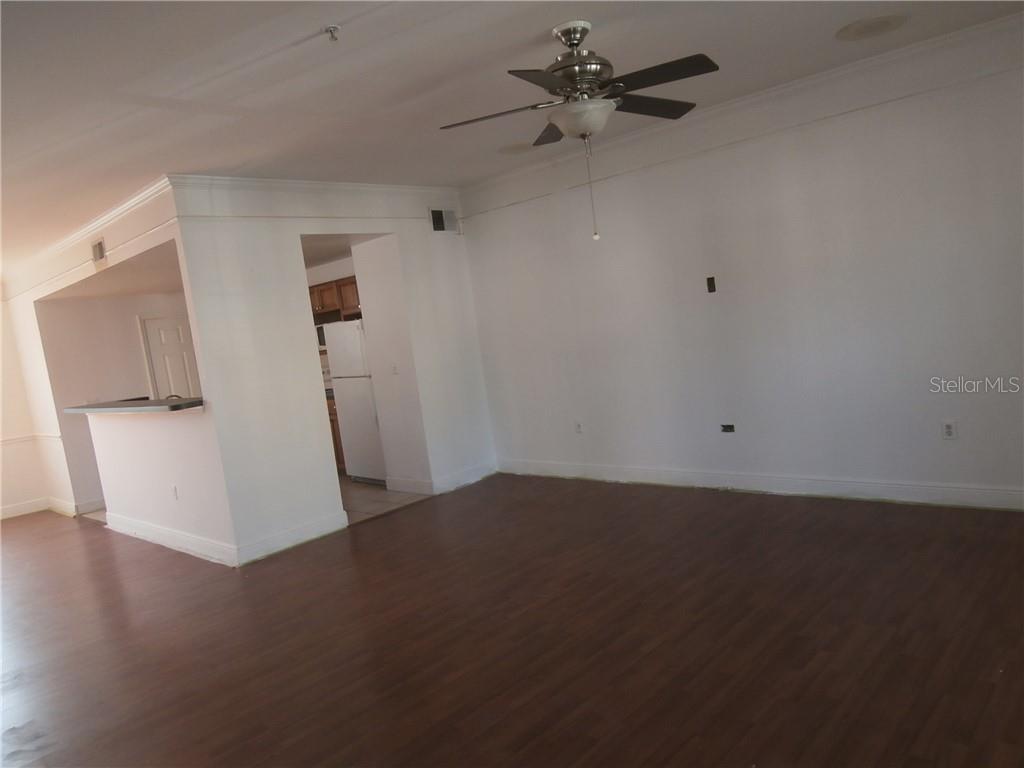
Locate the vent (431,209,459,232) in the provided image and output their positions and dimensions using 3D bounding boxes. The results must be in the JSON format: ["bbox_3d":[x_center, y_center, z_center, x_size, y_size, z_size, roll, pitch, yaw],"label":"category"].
[{"bbox_3d":[-0.618,-1.520,6.609,0.030,0.212,0.337,-3,7,44],"label":"vent"}]

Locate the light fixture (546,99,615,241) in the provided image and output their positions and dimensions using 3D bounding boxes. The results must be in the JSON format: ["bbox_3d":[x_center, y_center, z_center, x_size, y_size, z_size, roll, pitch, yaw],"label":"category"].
[{"bbox_3d":[0.357,-0.976,3.265,0.307,0.623,0.307,-8,5,1],"label":"light fixture"}]

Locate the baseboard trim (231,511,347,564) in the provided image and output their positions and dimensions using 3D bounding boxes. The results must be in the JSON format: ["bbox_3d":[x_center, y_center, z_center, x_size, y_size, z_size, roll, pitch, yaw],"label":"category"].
[{"bbox_3d":[-1.651,1.163,5.395,0.021,0.127,0.943,-3,7,44],"label":"baseboard trim"}]

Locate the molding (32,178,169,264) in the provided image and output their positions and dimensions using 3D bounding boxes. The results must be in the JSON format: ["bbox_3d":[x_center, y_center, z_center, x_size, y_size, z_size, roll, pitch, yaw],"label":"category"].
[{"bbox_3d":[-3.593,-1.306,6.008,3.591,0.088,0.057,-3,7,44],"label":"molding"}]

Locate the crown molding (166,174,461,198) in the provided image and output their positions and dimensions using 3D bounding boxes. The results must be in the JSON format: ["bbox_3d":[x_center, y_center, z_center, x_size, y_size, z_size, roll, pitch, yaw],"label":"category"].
[{"bbox_3d":[-1.407,-1.578,5.753,0.057,0.088,2.734,-3,7,44],"label":"crown molding"}]

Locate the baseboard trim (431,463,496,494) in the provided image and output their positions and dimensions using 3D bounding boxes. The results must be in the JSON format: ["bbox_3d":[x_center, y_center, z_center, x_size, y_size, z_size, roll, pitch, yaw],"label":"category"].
[{"bbox_3d":[-0.425,0.875,6.696,0.021,0.127,0.809,-3,7,44],"label":"baseboard trim"}]

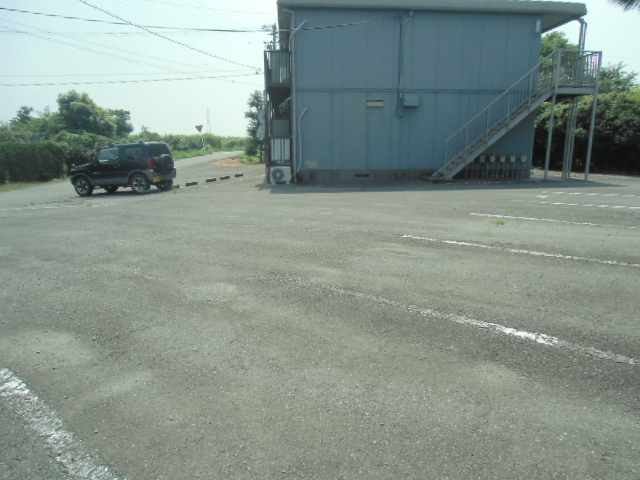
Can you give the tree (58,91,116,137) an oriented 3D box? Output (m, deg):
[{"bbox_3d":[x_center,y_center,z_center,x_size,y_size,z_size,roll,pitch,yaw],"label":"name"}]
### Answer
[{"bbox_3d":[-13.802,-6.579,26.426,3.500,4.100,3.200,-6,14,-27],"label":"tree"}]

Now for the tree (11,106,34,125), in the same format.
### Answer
[{"bbox_3d":[-21.602,-7.893,32.354,1.900,3.400,1.900,-8,14,-33],"label":"tree"}]

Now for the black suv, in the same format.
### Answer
[{"bbox_3d":[-6.800,-2.450,15.280,3.395,1.700,1.475,0,12,15],"label":"black suv"}]

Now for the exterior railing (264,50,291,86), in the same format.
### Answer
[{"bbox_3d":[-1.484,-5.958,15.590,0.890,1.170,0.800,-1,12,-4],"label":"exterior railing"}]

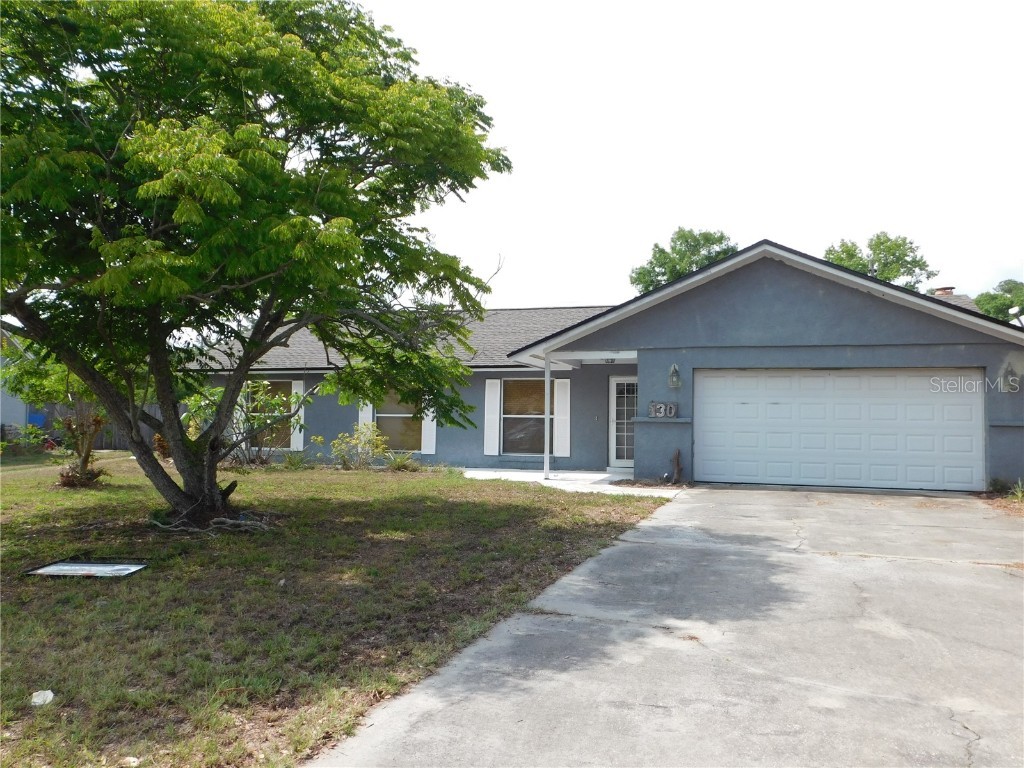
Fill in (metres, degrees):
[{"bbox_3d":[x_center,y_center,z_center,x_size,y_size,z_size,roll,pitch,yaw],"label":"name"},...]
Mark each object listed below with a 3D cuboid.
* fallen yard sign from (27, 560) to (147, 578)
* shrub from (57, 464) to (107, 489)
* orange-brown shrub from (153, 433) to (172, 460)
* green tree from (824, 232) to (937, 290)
[{"bbox_3d":[-3.970,1.730,7.800,0.950,0.050,0.600,1,-2,3],"label":"fallen yard sign"},{"bbox_3d":[-7.880,1.690,15.200,0.950,0.500,0.900,1,-2,-18],"label":"shrub"},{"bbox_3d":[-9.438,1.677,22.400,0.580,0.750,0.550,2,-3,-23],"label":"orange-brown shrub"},{"bbox_3d":[15.800,-2.000,36.000,6.000,9.200,6.000,0,-2,18],"label":"green tree"}]

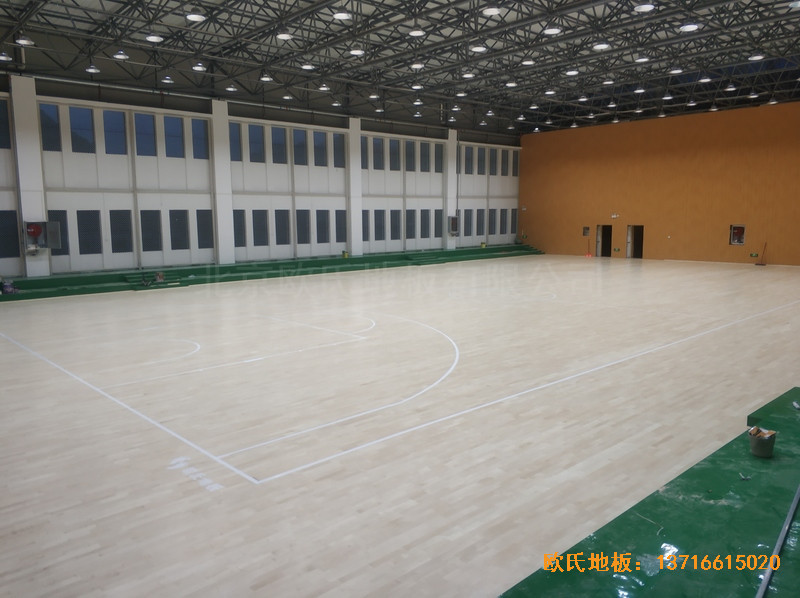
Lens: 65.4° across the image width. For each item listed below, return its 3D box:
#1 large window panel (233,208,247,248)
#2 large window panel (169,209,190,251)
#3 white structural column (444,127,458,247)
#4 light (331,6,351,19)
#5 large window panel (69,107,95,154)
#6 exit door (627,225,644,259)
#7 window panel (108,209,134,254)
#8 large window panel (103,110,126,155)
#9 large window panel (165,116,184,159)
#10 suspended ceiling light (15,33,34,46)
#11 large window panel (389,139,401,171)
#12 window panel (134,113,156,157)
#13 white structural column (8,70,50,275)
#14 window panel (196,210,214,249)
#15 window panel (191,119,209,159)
[{"bbox_3d":[-7.510,-3.236,28.769,0.820,1.681,0.100,-8,10,-43],"label":"large window panel"},{"bbox_3d":[-9.511,-2.970,26.911,0.823,1.685,0.100,-8,10,-43],"label":"large window panel"},{"bbox_3d":[3.017,-6.719,38.525,0.760,7.240,0.620,-8,10,-43],"label":"white structural column"},{"bbox_3d":[-1.409,-7.039,15.238,0.450,0.300,0.450,0,8,0],"label":"light"},{"bbox_3d":[-12.485,-6.618,24.555,0.879,1.722,0.100,-8,10,-43],"label":"large window panel"},{"bbox_3d":[14.288,-3.447,37.873,0.120,1.980,1.060,-8,10,-43],"label":"exit door"},{"bbox_3d":[-11.279,-2.725,25.272,0.831,1.701,0.100,-8,10,-43],"label":"window panel"},{"bbox_3d":[-11.109,-6.469,24.334,0.810,1.630,0.100,-8,11,-43],"label":"large window panel"},{"bbox_3d":[-9.661,-6.908,26.718,0.820,1.720,0.100,-8,10,-43],"label":"large window panel"},{"bbox_3d":[-10.380,-7.232,17.254,0.450,0.300,0.450,-8,10,-43],"label":"suspended ceiling light"},{"bbox_3d":[-0.279,-7.927,34.463,0.770,1.670,0.100,-8,11,-43],"label":"large window panel"},{"bbox_3d":[-10.677,-6.885,26.236,0.849,1.693,0.100,-8,10,-43],"label":"window panel"},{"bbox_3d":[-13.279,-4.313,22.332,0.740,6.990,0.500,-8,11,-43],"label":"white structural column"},{"bbox_3d":[-8.751,-3.117,28.052,0.820,1.710,0.100,-8,10,-43],"label":"window panel"},{"bbox_3d":[-8.883,-7.131,27.907,0.777,1.693,0.100,-8,10,-43],"label":"window panel"}]

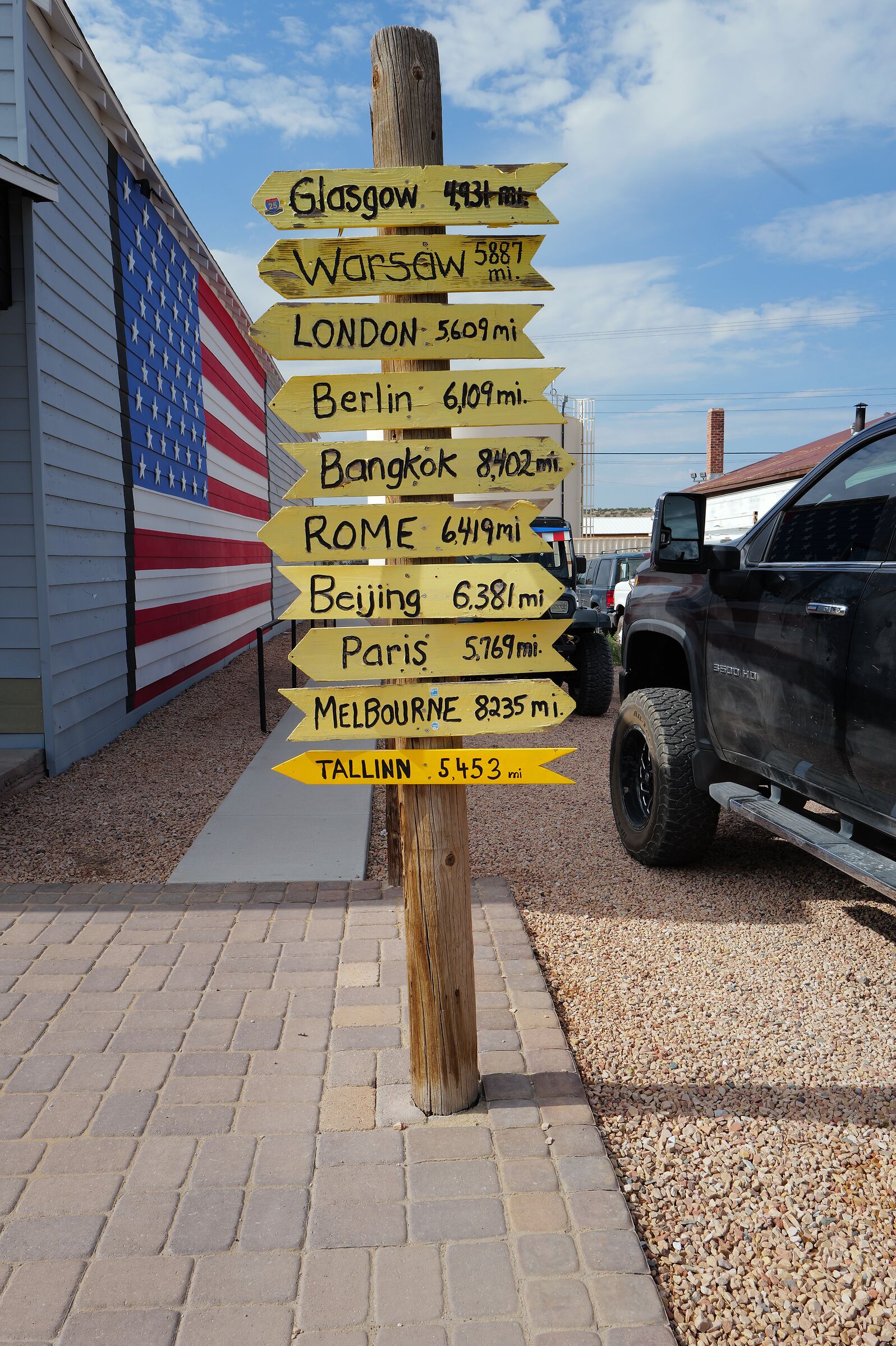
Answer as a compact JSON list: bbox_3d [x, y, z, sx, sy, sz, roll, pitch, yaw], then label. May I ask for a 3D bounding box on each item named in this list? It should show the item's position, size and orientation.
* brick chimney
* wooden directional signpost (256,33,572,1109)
[{"bbox_3d":[8.166,-7.012,32.000,0.390,2.120,0.390,0,6,-3],"label":"brick chimney"},{"bbox_3d":[-0.074,-0.191,2.774,0.820,2.780,0.210,-2,6,0],"label":"wooden directional signpost"}]

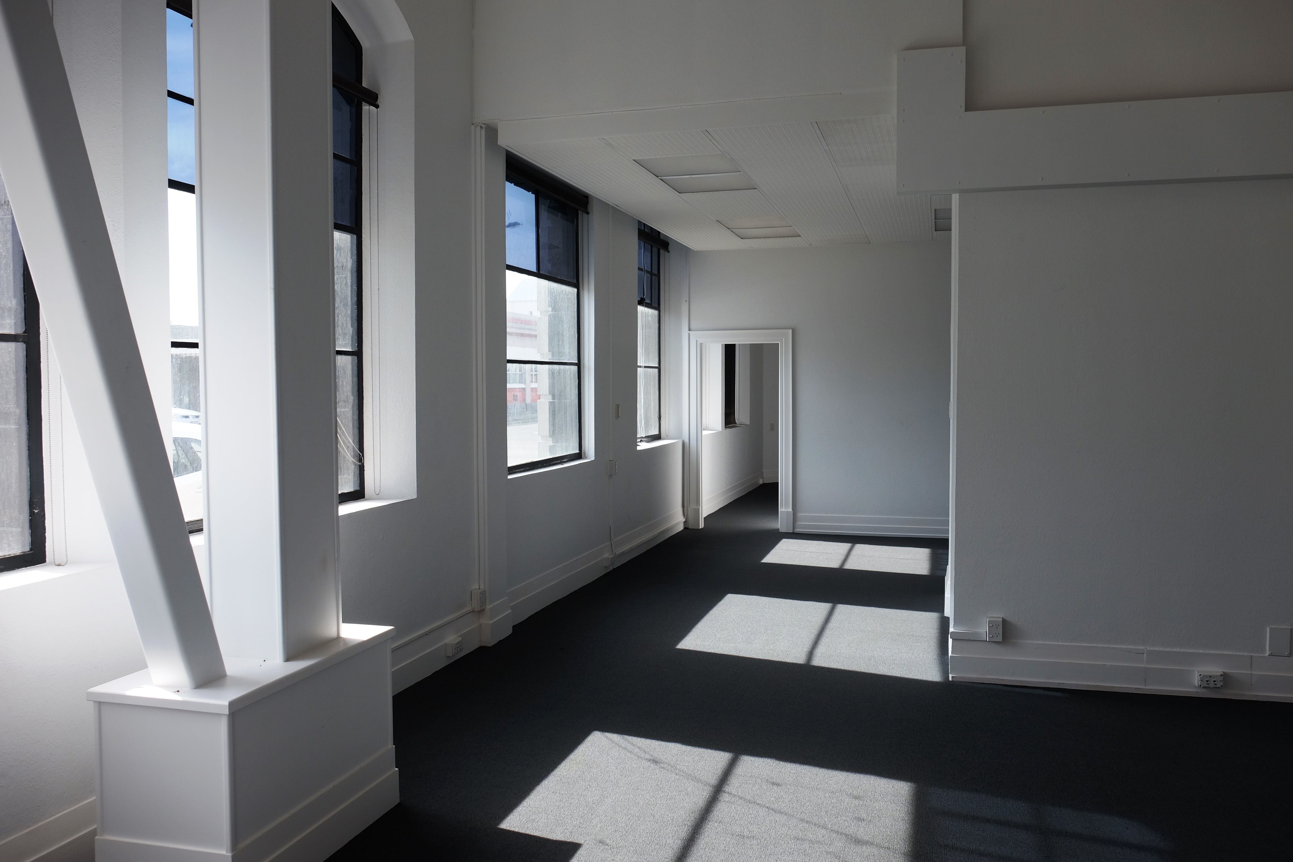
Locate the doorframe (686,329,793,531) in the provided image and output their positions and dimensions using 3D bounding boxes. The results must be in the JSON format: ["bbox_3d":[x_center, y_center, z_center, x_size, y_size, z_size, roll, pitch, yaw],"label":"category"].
[{"bbox_3d":[1.030,-0.004,10.512,1.155,2.160,0.190,1,3,17],"label":"doorframe"}]

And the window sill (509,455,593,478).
[{"bbox_3d":[-0.714,0.283,6.993,0.115,0.040,1.630,1,3,17],"label":"window sill"}]

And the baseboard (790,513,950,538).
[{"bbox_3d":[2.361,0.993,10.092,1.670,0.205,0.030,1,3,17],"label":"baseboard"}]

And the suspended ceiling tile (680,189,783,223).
[{"bbox_3d":[0.725,-1.839,7.915,0.600,0.020,1.270,1,3,17],"label":"suspended ceiling tile"}]

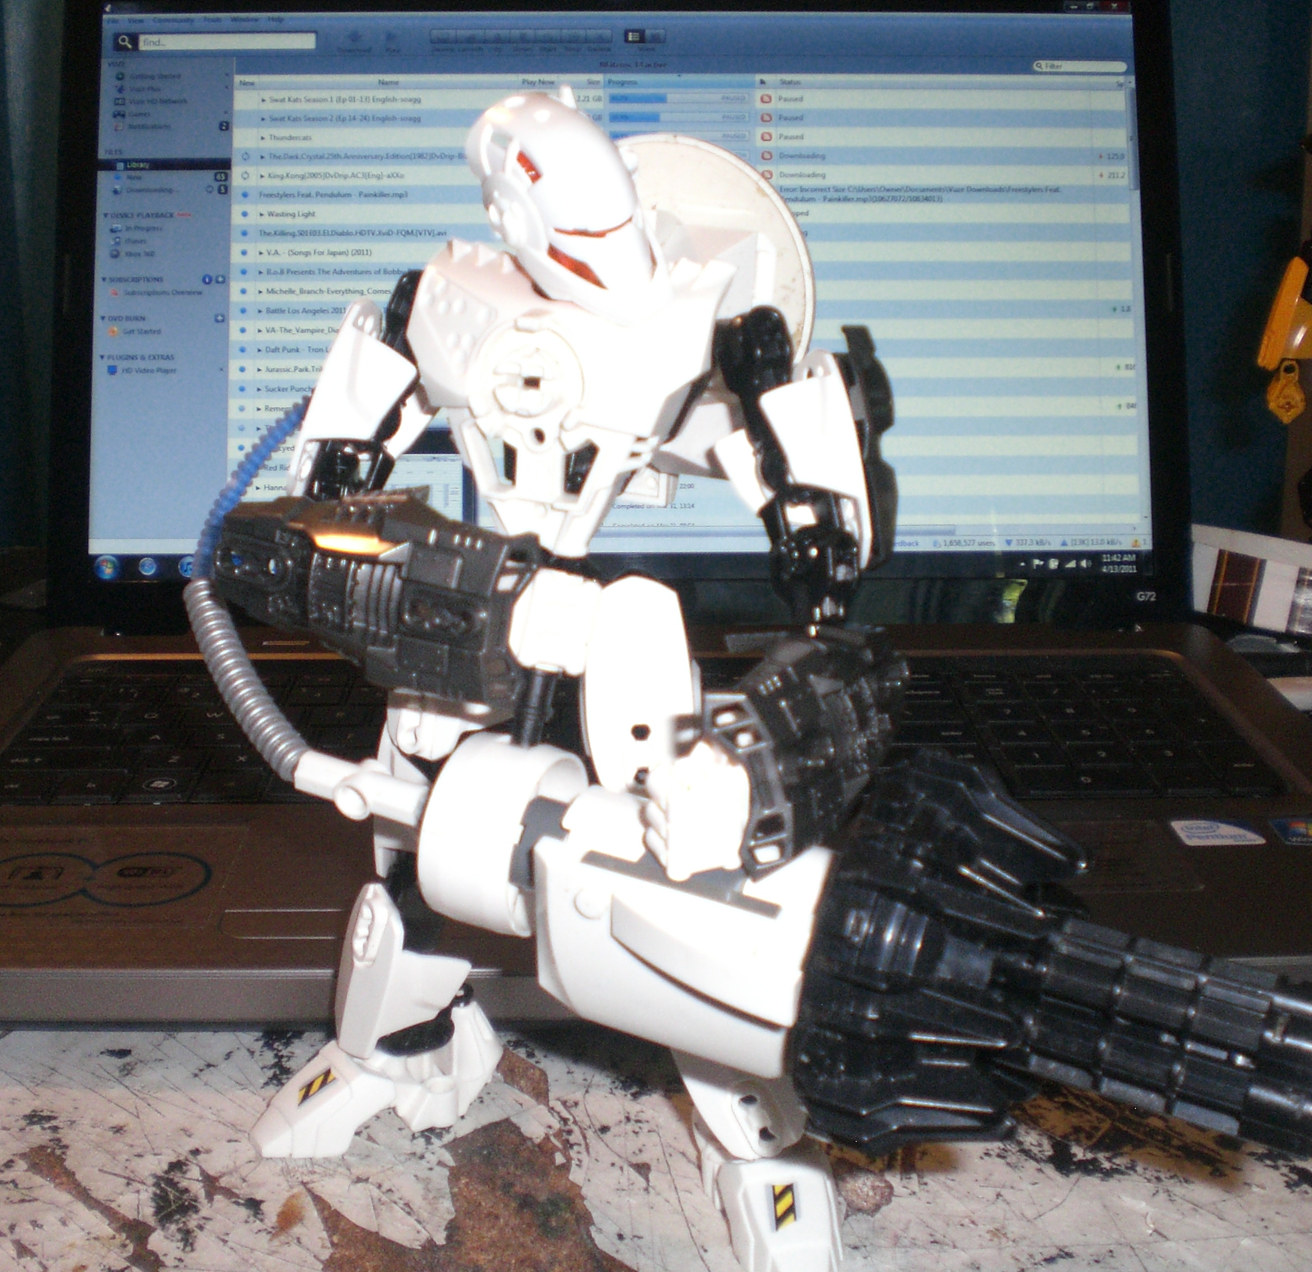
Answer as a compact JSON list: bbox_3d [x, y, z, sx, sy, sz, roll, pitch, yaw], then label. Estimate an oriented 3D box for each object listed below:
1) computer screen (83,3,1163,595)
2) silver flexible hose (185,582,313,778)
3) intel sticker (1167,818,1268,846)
[{"bbox_3d":[-0.011,-0.124,0.678,0.386,0.217,0.010,0,-5,-2],"label":"computer screen"},{"bbox_3d":[-0.079,0.009,0.355,0.009,0.042,0.009,-23,15,0],"label":"silver flexible hose"},{"bbox_3d":[0.144,0.050,0.477,0.021,0.001,0.017,0,16,-2],"label":"intel sticker"}]

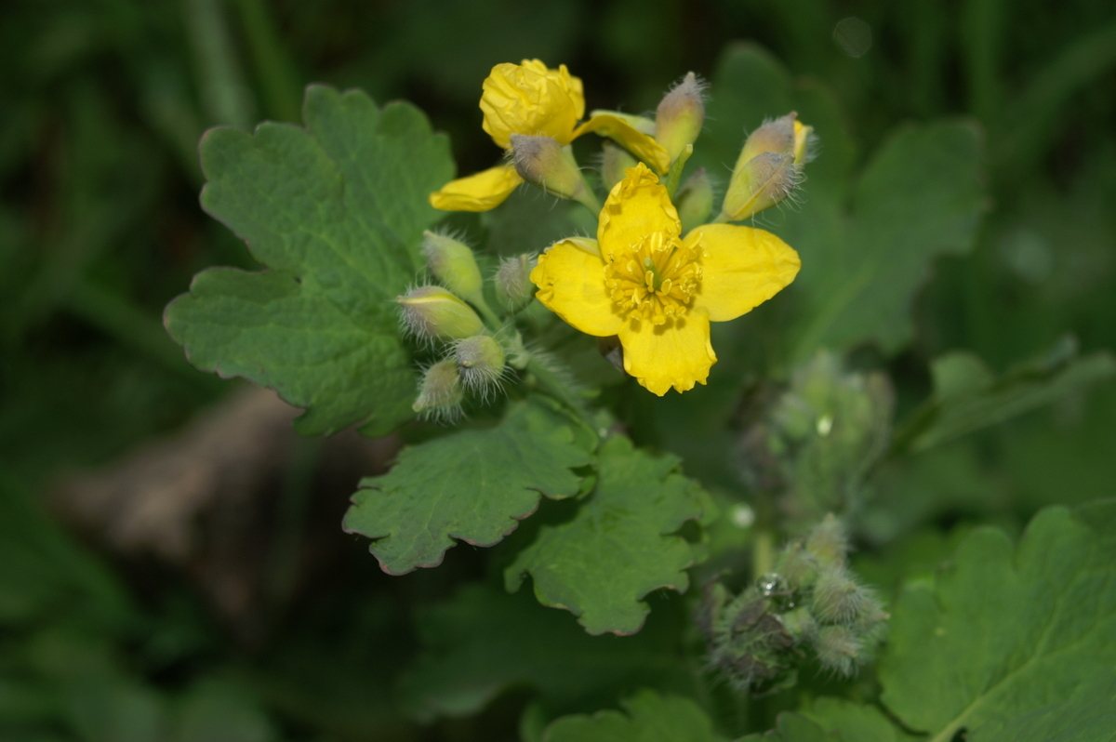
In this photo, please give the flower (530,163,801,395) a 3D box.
[{"bbox_3d":[0.009,-0.008,0.330,0.024,0.010,0.021,-1,71,3],"label":"flower"}]

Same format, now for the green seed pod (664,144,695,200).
[{"bbox_3d":[0.011,-0.019,0.352,0.002,0.006,0.002,18,9,0],"label":"green seed pod"}]

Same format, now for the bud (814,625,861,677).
[{"bbox_3d":[0.026,0.026,0.342,0.004,0.004,0.005,-4,13,-18],"label":"bud"}]

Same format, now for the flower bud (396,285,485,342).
[{"bbox_3d":[-0.010,-0.005,0.329,0.008,0.005,0.005,20,0,-12],"label":"flower bud"}]

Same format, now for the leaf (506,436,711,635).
[{"bbox_3d":[0.005,0.015,0.333,0.018,0.004,0.019,0,60,0],"label":"leaf"}]

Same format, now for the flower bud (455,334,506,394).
[{"bbox_3d":[-0.007,-0.001,0.322,0.004,0.004,0.006,0,12,28],"label":"flower bud"}]

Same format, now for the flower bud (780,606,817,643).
[{"bbox_3d":[0.022,0.024,0.345,0.003,0.003,0.004,0,7,-27],"label":"flower bud"}]

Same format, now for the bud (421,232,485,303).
[{"bbox_3d":[-0.009,-0.009,0.331,0.004,0.007,0.004,-35,11,0],"label":"bud"}]

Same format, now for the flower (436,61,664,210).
[{"bbox_3d":[-0.001,-0.021,0.330,0.021,0.010,0.011,0,40,0],"label":"flower"}]

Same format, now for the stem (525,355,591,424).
[{"bbox_3d":[0.000,0.002,0.331,0.002,0.009,0.002,-44,18,0],"label":"stem"}]

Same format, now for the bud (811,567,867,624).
[{"bbox_3d":[0.026,0.021,0.341,0.004,0.004,0.005,0,-9,-24],"label":"bud"}]

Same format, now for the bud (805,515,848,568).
[{"bbox_3d":[0.025,0.016,0.347,0.004,0.006,0.004,9,15,0],"label":"bud"}]

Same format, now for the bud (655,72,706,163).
[{"bbox_3d":[0.011,-0.023,0.334,0.004,0.008,0.004,18,6,0],"label":"bud"}]

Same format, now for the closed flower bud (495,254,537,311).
[{"bbox_3d":[-0.004,-0.008,0.329,0.004,0.005,0.004,9,34,0],"label":"closed flower bud"}]

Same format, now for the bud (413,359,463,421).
[{"bbox_3d":[-0.010,0.002,0.324,0.005,0.004,0.004,-39,90,-22],"label":"bud"}]

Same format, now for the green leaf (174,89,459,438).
[{"bbox_3d":[-0.022,-0.011,0.345,0.027,0.006,0.035,5,69,-1],"label":"green leaf"}]

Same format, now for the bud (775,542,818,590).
[{"bbox_3d":[0.022,0.018,0.344,0.004,0.005,0.004,0,37,0],"label":"bud"}]

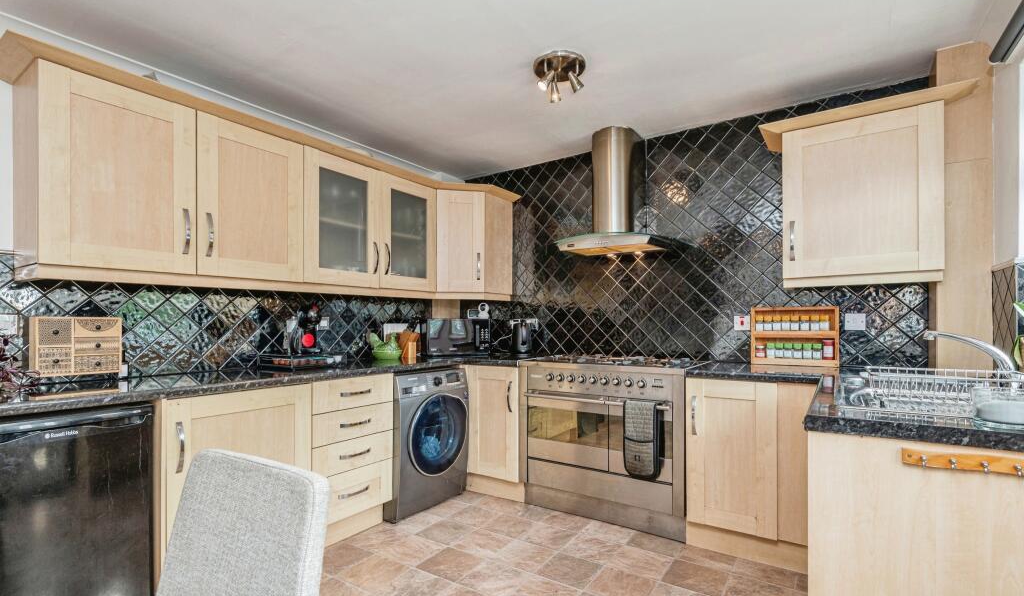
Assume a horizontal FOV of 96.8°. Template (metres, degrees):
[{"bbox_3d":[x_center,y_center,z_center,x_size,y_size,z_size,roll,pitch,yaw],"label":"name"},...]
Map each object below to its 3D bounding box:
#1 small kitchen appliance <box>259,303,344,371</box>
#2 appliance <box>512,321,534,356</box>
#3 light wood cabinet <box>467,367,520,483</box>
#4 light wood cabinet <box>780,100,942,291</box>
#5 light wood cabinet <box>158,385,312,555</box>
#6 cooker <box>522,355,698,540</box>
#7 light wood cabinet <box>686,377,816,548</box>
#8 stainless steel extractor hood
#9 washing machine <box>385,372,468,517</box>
[{"bbox_3d":[-1.167,0.191,2.577,0.300,0.380,0.330,-2,-3,35],"label":"small kitchen appliance"},{"bbox_3d":[0.075,0.292,3.256,0.150,0.240,0.200,0,-3,-9],"label":"appliance"},{"bbox_3d":[-0.034,0.859,3.293,0.435,0.730,0.580,-2,-3,34],"label":"light wood cabinet"},{"bbox_3d":[1.677,-0.431,2.220,0.590,0.750,0.380,-2,-3,34],"label":"light wood cabinet"},{"bbox_3d":[-1.349,0.767,2.100,0.570,0.725,0.605,-2,-3,35],"label":"light wood cabinet"},{"bbox_3d":[0.647,0.850,2.876,1.000,0.915,0.610,-2,-3,34],"label":"cooker"},{"bbox_3d":[1.279,0.792,2.452,0.565,0.735,0.570,-2,-3,34],"label":"light wood cabinet"},{"bbox_3d":[0.673,-0.679,2.987,0.870,0.820,0.490,-2,-3,34],"label":"stainless steel extractor hood"},{"bbox_3d":[-0.690,0.889,3.019,0.570,0.845,0.595,-2,-3,35],"label":"washing machine"}]

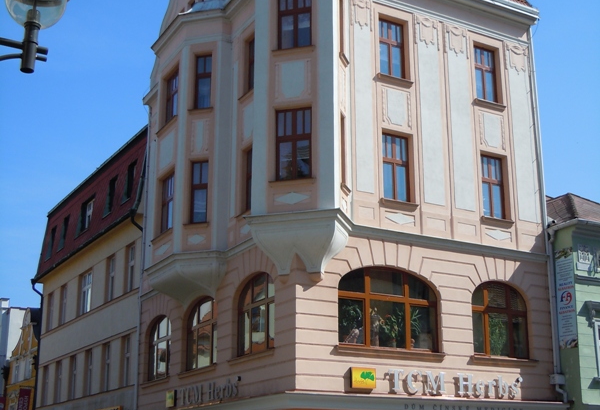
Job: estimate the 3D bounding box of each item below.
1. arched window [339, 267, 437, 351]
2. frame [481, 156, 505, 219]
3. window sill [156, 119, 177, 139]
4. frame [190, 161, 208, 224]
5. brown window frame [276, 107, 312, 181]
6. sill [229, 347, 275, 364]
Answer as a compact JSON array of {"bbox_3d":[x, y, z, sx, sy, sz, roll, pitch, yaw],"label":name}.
[{"bbox_3d":[2.434,2.869,24.568,3.250,2.250,0.220,9,-19,-29],"label":"arched window"},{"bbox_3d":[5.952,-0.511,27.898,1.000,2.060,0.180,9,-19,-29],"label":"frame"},{"bbox_3d":[-4.371,-2.548,30.025,0.250,0.160,1.700,9,-19,-28],"label":"window sill"},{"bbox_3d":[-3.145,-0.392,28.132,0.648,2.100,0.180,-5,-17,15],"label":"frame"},{"bbox_3d":[-0.150,-1.627,24.056,0.998,2.100,0.180,-5,-17,15],"label":"brown window frame"},{"bbox_3d":[-1.270,4.146,24.456,0.250,0.150,2.650,9,-19,-28],"label":"sill"}]

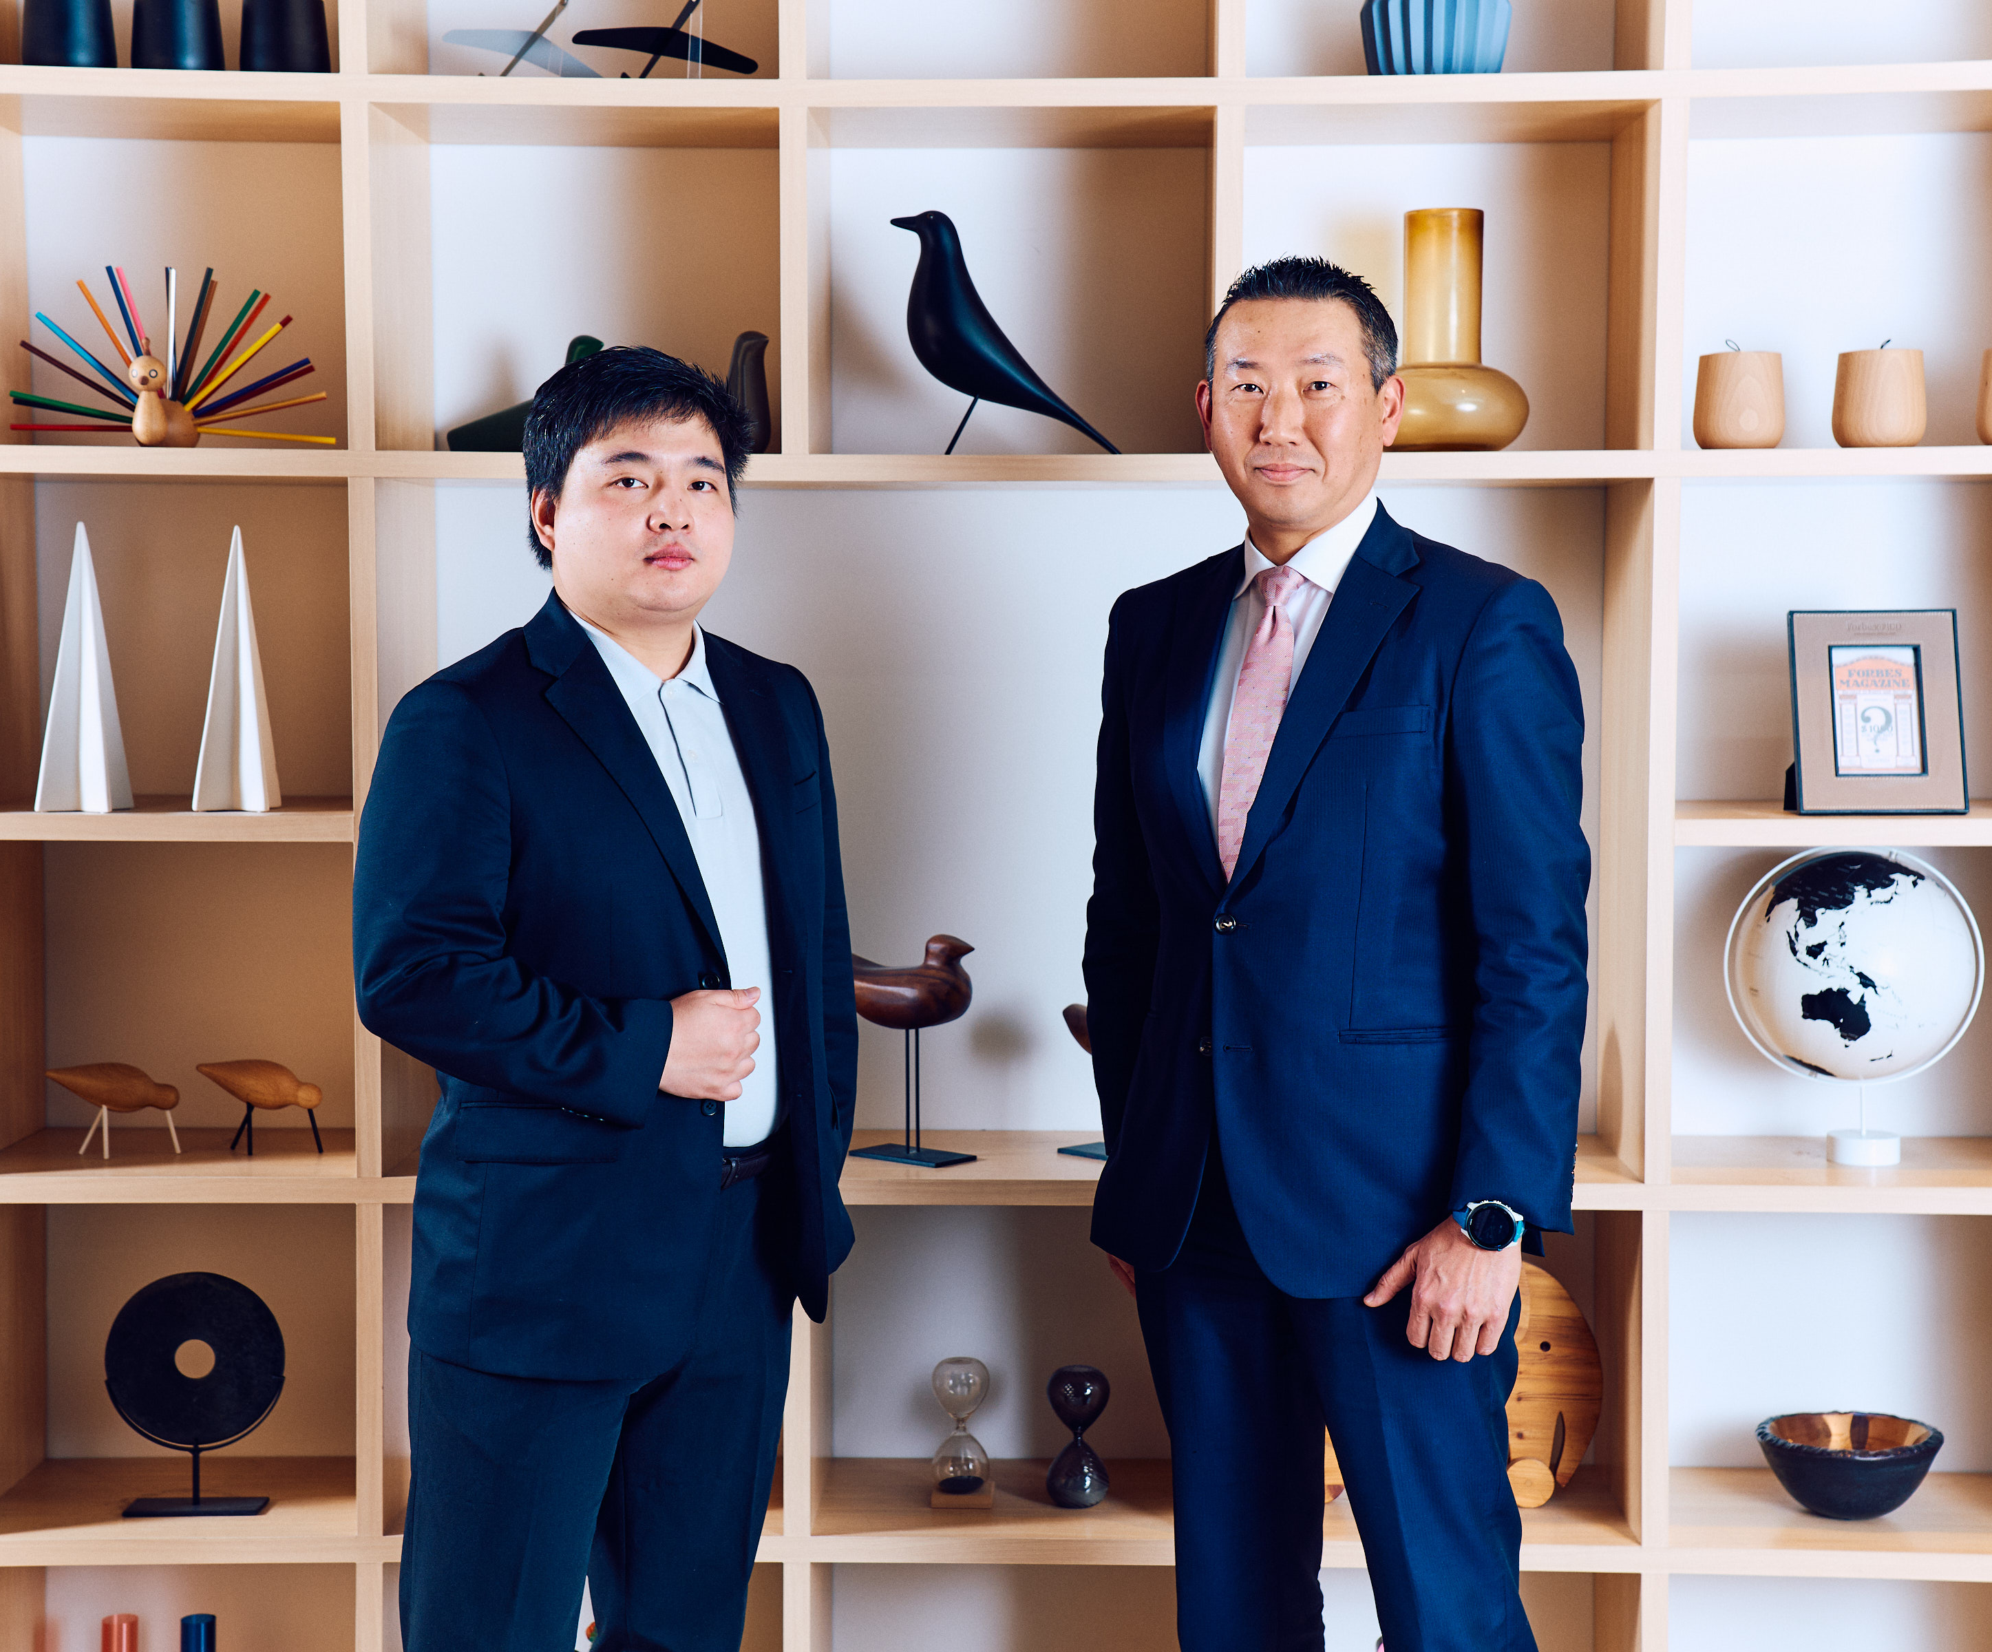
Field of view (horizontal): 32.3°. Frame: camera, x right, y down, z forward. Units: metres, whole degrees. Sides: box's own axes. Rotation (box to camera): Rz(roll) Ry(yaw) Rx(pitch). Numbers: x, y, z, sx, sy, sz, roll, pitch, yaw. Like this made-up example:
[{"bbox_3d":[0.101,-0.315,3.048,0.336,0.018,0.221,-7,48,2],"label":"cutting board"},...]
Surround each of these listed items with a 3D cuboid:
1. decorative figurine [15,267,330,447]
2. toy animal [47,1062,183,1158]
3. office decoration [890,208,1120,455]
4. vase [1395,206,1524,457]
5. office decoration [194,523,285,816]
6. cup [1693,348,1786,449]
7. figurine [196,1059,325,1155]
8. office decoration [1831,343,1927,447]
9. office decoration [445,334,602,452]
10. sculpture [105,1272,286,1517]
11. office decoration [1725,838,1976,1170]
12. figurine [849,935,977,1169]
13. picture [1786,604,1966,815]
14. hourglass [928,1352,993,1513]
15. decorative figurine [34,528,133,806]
[{"bbox_3d":[-0.954,-0.541,3.998,0.372,0.216,0.133,1,4,7],"label":"decorative figurine"},{"bbox_3d":[-1.041,0.334,4.061,0.158,0.111,0.057,0,4,-7],"label":"toy animal"},{"bbox_3d":[0.013,-0.554,3.889,0.272,0.276,0.084,0,4,1],"label":"office decoration"},{"bbox_3d":[0.523,-0.570,3.992,0.199,0.286,0.199,0,4,1],"label":"vase"},{"bbox_3d":[-0.855,-0.177,3.875,0.087,0.317,0.090,0,4,4],"label":"office decoration"},{"bbox_3d":[0.845,-0.482,3.910,0.103,0.118,0.103,0,4,1],"label":"cup"},{"bbox_3d":[-0.871,0.332,4.070,0.150,0.111,0.057,1,4,7],"label":"figurine"},{"bbox_3d":[1.004,-0.483,3.906,0.105,0.118,0.105,0,4,1],"label":"office decoration"},{"bbox_3d":[-0.550,-0.501,4.016,0.188,0.143,0.083,0,4,5],"label":"office decoration"},{"bbox_3d":[-0.921,0.651,3.970,0.200,0.272,0.063,0,4,1],"label":"sculpture"},{"bbox_3d":[0.986,0.205,3.955,0.287,0.360,0.265,0,4,1],"label":"office decoration"},{"bbox_3d":[-0.107,0.251,3.947,0.215,0.260,0.088,3,5,40],"label":"figurine"},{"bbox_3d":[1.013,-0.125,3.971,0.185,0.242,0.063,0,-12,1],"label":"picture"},{"bbox_3d":[-0.038,0.697,3.978,0.070,0.167,0.068,0,4,1],"label":"hourglass"},{"bbox_3d":[-1.023,-0.178,3.863,0.084,0.319,0.086,0,4,2],"label":"decorative figurine"}]

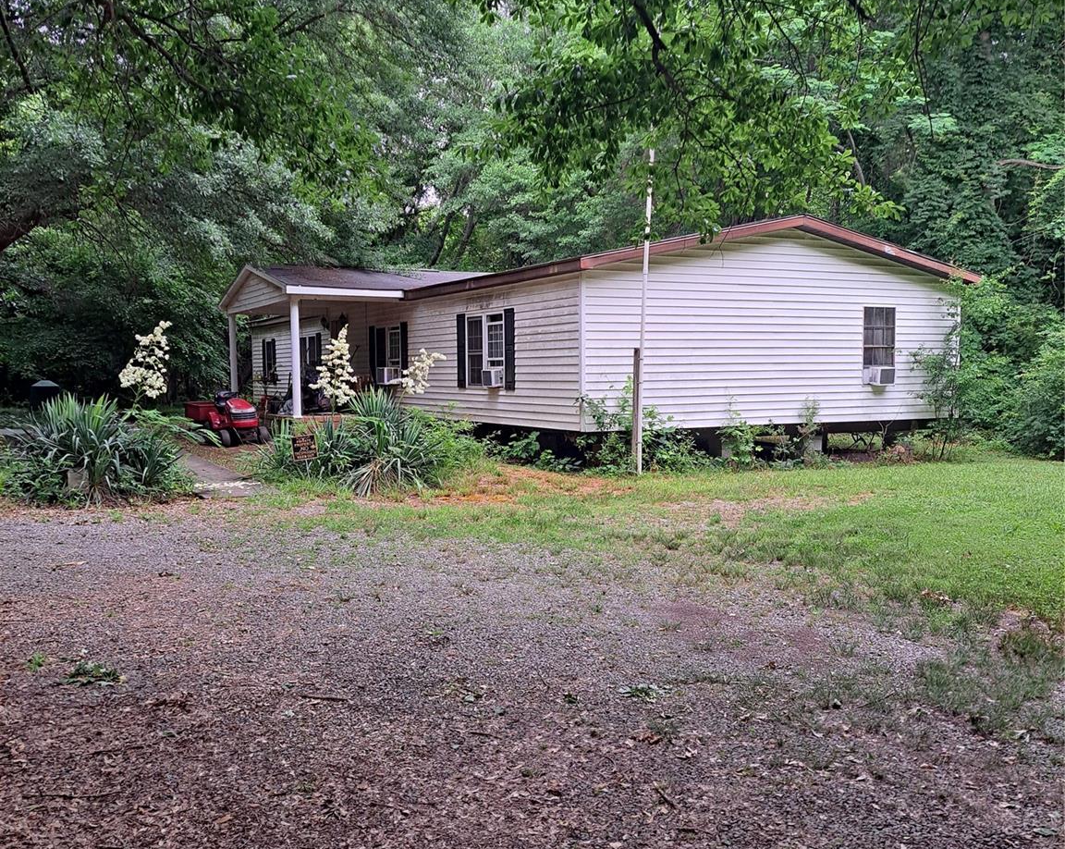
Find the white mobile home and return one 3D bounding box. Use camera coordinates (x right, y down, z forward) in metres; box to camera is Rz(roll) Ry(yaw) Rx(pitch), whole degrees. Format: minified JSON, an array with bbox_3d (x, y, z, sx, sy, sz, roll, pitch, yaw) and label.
[{"bbox_3d":[-1.630,-1.982,24.986,10.960,3.759,21.107,-2,4,-28],"label":"white mobile home"}]

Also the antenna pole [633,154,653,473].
[{"bbox_3d":[1.629,-1.636,14.168,0.100,4.720,0.090,2,3,0],"label":"antenna pole"}]

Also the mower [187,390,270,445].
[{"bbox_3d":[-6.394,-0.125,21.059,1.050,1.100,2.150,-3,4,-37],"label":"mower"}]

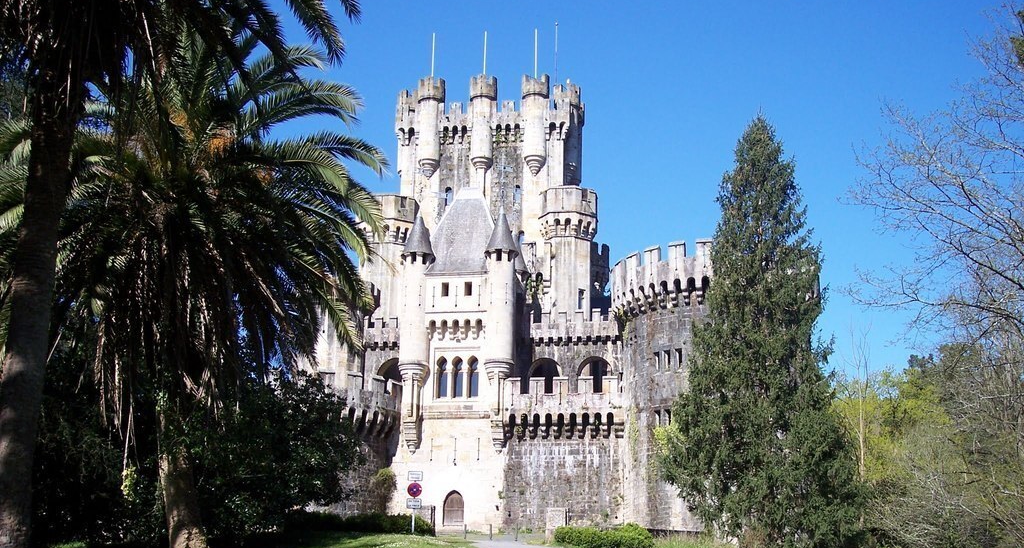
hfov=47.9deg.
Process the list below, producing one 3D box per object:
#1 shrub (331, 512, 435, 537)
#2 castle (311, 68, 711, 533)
[{"bbox_3d":[-5.550,10.356,47.899,4.300,1.000,1.400,-1,-11,3],"label":"shrub"},{"bbox_3d":[1.800,0.378,80.486,31.000,34.000,29.000,-1,-11,6],"label":"castle"}]

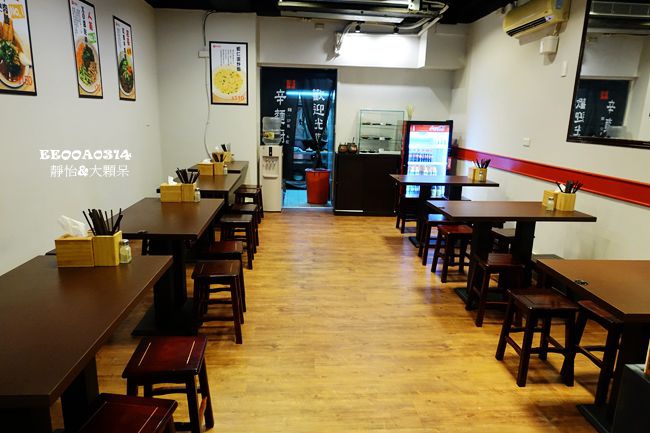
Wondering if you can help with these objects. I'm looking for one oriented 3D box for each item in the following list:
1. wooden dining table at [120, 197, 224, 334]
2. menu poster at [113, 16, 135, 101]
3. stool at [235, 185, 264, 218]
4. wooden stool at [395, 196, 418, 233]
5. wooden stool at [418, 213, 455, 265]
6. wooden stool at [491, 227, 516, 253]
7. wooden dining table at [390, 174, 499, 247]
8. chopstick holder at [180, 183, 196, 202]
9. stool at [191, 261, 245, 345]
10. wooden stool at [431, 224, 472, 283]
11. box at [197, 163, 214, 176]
[{"bbox_3d":[-1.081,0.343,3.028,0.620,0.750,1.080,1,13,-5],"label":"wooden dining table"},{"bbox_3d":[-2.179,-1.692,4.725,0.025,0.820,0.495,0,13,-4],"label":"menu poster"},{"bbox_3d":[-1.008,-0.145,5.834,0.315,0.450,0.310,1,13,-4],"label":"stool"},{"bbox_3d":[1.128,-0.036,5.604,0.315,0.450,0.310,1,13,-4],"label":"wooden stool"},{"bbox_3d":[1.148,0.236,4.424,0.315,0.450,0.310,1,13,-4],"label":"wooden stool"},{"bbox_3d":[1.692,0.361,3.945,0.315,0.450,0.310,1,13,-4],"label":"wooden stool"},{"bbox_3d":[1.293,-0.051,4.926,1.050,0.744,0.605,0,13,-4],"label":"wooden dining table"},{"bbox_3d":[-1.058,-0.194,3.381,0.095,0.135,0.105,1,13,-4],"label":"chopstick holder"},{"bbox_3d":[-0.686,0.550,2.845,0.320,0.450,0.320,1,13,-5],"label":"stool"},{"bbox_3d":[1.197,0.341,3.978,0.315,0.450,0.310,1,13,-4],"label":"wooden stool"},{"bbox_3d":[-1.318,-0.532,4.843,0.155,0.122,0.150,1,13,-4],"label":"box"}]

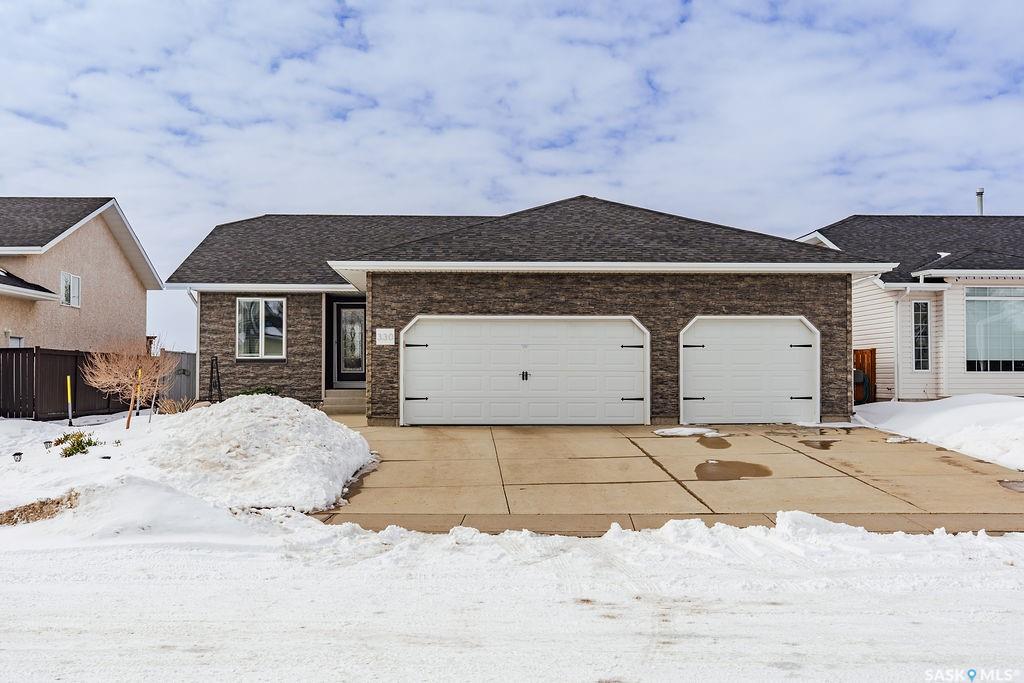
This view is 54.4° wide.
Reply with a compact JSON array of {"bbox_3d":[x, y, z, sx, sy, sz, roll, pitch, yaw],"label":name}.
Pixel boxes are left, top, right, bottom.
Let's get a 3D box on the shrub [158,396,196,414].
[{"bbox_3d":[-7.416,1.447,22.071,0.880,0.460,0.780,0,-2,-3],"label":"shrub"}]

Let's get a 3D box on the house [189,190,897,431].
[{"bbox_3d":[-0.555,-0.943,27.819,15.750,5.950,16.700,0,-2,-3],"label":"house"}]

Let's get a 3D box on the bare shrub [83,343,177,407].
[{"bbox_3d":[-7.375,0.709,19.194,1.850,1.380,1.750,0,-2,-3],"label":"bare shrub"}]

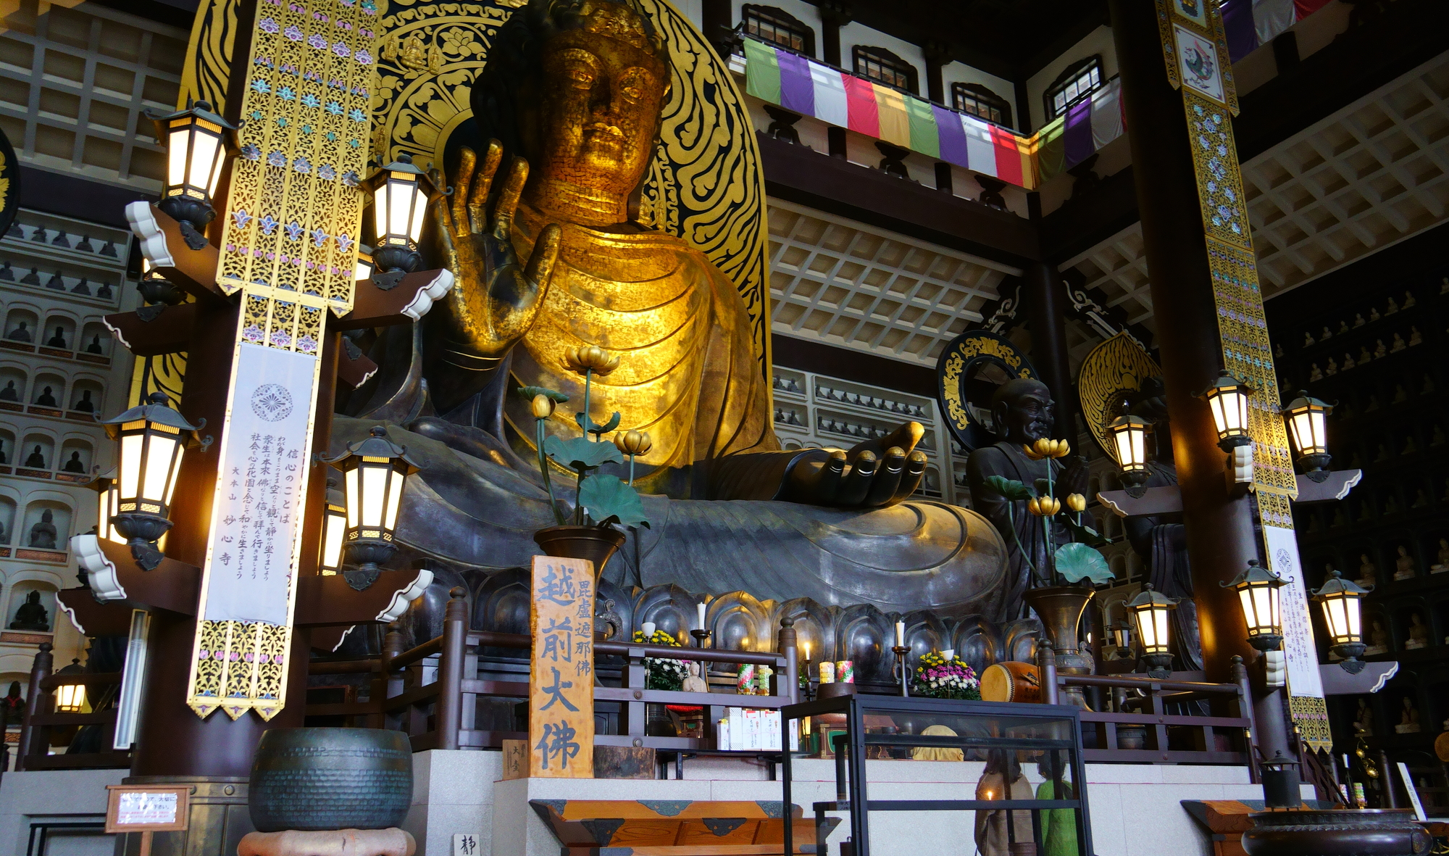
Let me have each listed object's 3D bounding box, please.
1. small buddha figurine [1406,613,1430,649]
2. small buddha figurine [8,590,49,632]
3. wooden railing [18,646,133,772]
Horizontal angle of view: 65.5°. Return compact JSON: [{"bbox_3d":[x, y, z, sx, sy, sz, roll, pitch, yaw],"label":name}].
[{"bbox_3d":[22.555,6.600,36.689,0.420,1.170,0.570,10,-22,-28],"label":"small buddha figurine"},{"bbox_3d":[-18.221,4.822,29.686,0.853,1.119,0.728,10,-22,-28],"label":"small buddha figurine"},{"bbox_3d":[-7.236,3.282,13.258,1.716,1.435,0.208,10,-22,-28],"label":"wooden railing"}]

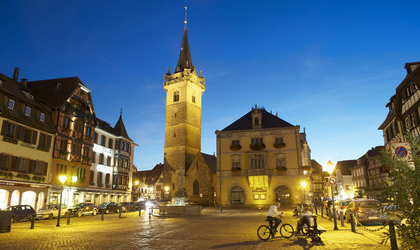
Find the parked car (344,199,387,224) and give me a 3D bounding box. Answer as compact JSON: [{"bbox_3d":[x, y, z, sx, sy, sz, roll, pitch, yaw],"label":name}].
[{"bbox_3d":[10.850,6.153,19.830,1.800,1.620,4.350,-4,-16,15],"label":"parked car"}]

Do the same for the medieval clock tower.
[{"bbox_3d":[-7.500,-7.870,80.391,8.800,59.500,8.800,-9,-17,29],"label":"medieval clock tower"}]

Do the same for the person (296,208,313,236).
[{"bbox_3d":[5.279,5.399,15.748,0.800,1.320,0.520,-5,-15,15],"label":"person"}]

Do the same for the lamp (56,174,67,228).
[{"bbox_3d":[-11.671,5.845,22.005,0.450,4.000,0.450,-4,-15,13],"label":"lamp"}]

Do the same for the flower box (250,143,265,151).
[{"bbox_3d":[8.723,4.067,50.723,2.700,1.200,0.500,-3,-15,10],"label":"flower box"}]

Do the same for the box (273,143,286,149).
[{"bbox_3d":[12.486,3.750,50.121,2.200,1.000,0.500,-3,-15,10],"label":"box"}]

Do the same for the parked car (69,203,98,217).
[{"bbox_3d":[-15.618,10.295,34.149,1.720,1.520,4.000,-4,-15,14],"label":"parked car"}]

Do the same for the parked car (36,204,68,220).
[{"bbox_3d":[-15.450,8.472,27.646,1.700,1.410,4.200,0,-15,1],"label":"parked car"}]

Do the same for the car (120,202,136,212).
[{"bbox_3d":[-13.042,12.505,42.846,1.750,1.500,4.100,-4,-15,14],"label":"car"}]

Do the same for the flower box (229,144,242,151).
[{"bbox_3d":[4.756,4.196,51.413,2.100,1.000,0.500,-3,-15,10],"label":"flower box"}]

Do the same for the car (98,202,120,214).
[{"bbox_3d":[-14.100,11.548,39.141,1.740,1.470,4.100,-1,-15,4],"label":"car"}]

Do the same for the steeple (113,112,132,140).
[{"bbox_3d":[-16.564,-0.006,52.711,3.100,5.700,3.300,-3,-15,10],"label":"steeple"}]

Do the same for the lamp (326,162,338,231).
[{"bbox_3d":[7.808,4.366,17.803,0.450,4.280,0.450,-4,-15,13],"label":"lamp"}]

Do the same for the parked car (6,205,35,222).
[{"bbox_3d":[-18.344,8.287,26.012,1.680,1.430,4.000,-4,-15,14],"label":"parked car"}]

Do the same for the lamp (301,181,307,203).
[{"bbox_3d":[10.257,7.851,29.991,0.450,3.800,0.450,-3,-15,10],"label":"lamp"}]

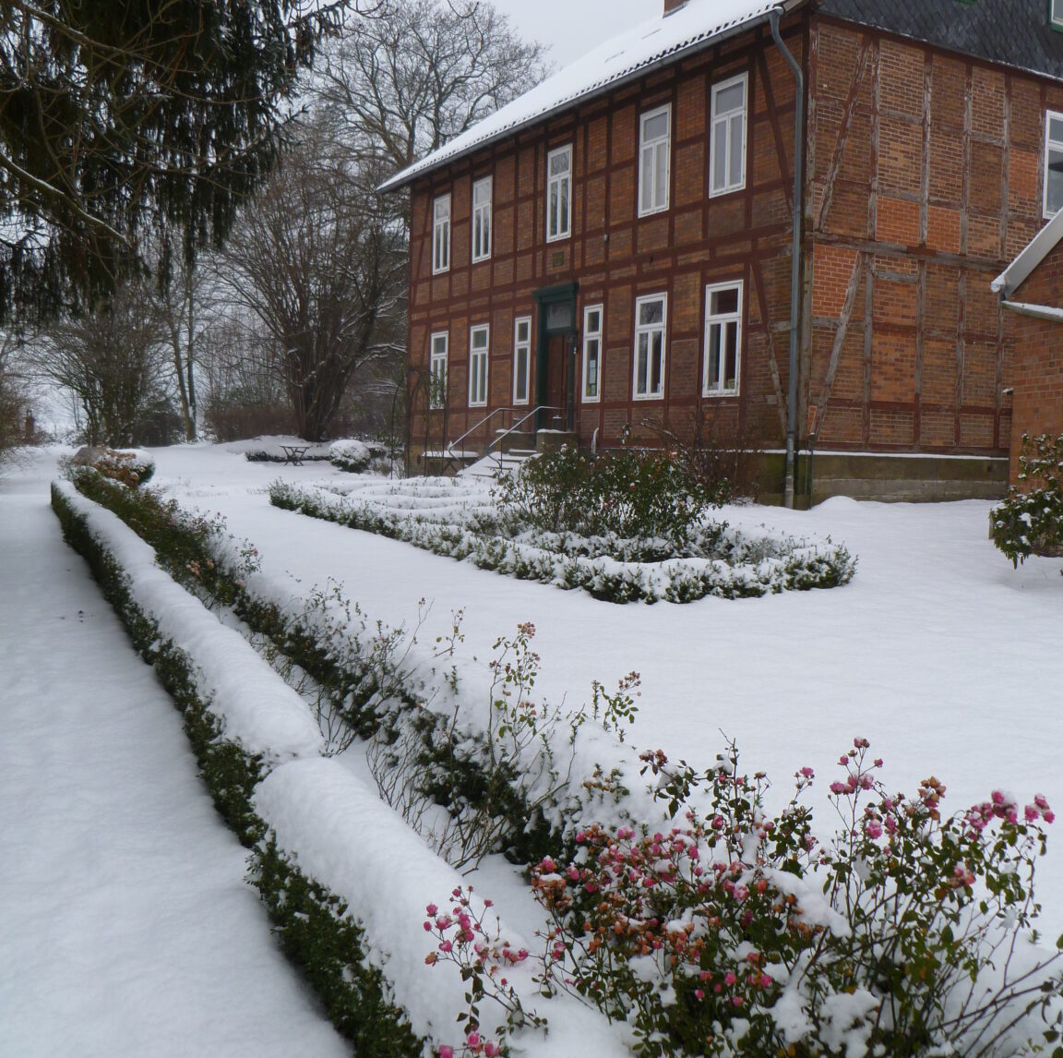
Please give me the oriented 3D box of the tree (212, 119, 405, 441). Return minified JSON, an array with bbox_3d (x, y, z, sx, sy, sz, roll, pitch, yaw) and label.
[{"bbox_3d":[-7.707,-8.673,40.000,7.000,11.200,6.800,0,4,-11],"label":"tree"}]

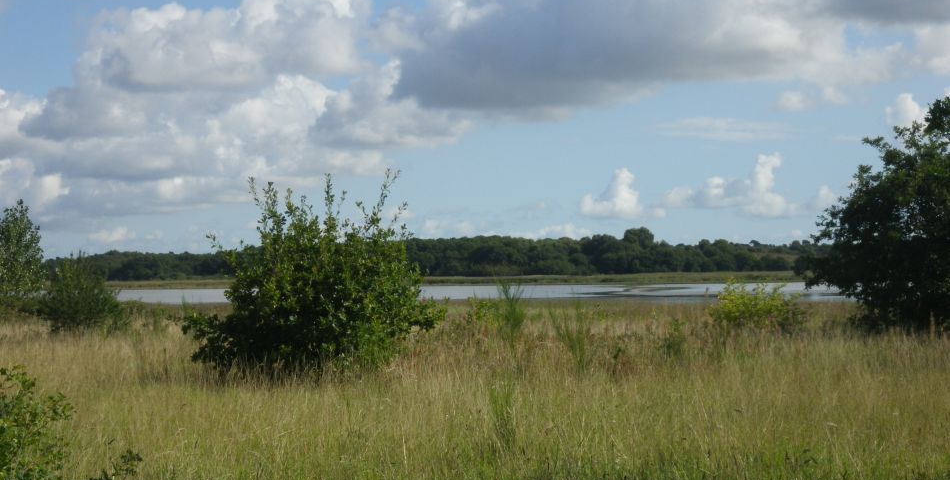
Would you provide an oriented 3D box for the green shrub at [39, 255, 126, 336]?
[{"bbox_3d":[-8.295,1.162,33.000,1.860,1.754,1.674,0,-1,0],"label":"green shrub"}]

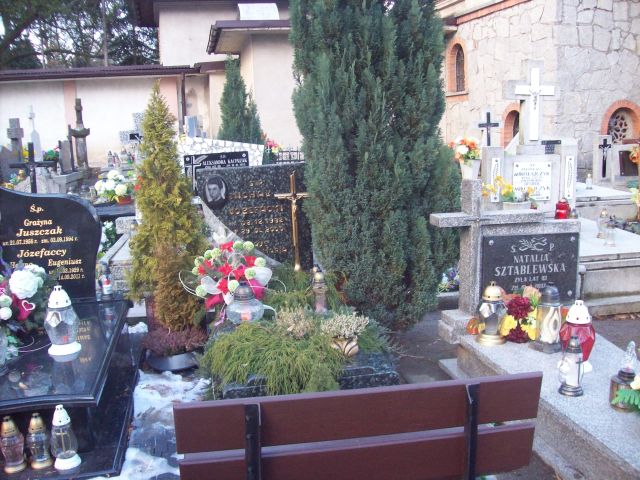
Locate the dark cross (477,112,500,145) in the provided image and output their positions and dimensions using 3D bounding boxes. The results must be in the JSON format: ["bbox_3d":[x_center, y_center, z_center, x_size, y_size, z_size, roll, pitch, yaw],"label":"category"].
[{"bbox_3d":[2.394,-1.546,9.400,0.325,0.520,0.050,-3,10,-12],"label":"dark cross"}]

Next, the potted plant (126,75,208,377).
[{"bbox_3d":[-1.020,-0.224,4.450,0.480,1.630,0.480,-3,10,-11],"label":"potted plant"}]

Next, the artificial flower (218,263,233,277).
[{"bbox_3d":[-0.582,0.182,4.100,0.085,0.080,0.050,-2,9,-8],"label":"artificial flower"}]

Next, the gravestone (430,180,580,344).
[{"bbox_3d":[1.200,0.105,4.295,0.990,1.030,0.280,-3,10,-12],"label":"gravestone"}]

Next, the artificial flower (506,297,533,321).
[{"bbox_3d":[1.079,0.370,3.600,0.135,0.125,0.110,2,9,17],"label":"artificial flower"}]

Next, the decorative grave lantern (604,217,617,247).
[{"bbox_3d":[2.512,-0.069,5.750,0.105,0.260,0.105,-3,10,-12],"label":"decorative grave lantern"}]

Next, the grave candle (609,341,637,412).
[{"bbox_3d":[1.464,0.651,3.200,0.140,0.325,0.140,-3,10,-12],"label":"grave candle"}]

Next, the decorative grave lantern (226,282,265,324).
[{"bbox_3d":[-0.442,0.383,3.950,0.215,0.265,0.215,-3,9,-12],"label":"decorative grave lantern"}]

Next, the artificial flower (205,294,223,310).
[{"bbox_3d":[-0.648,0.380,4.050,0.105,0.095,0.060,-2,9,-9],"label":"artificial flower"}]

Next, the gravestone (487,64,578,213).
[{"bbox_3d":[2.208,-1.039,6.950,0.960,1.560,0.300,-3,10,-13],"label":"gravestone"}]

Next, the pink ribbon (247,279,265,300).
[{"bbox_3d":[-0.417,0.320,4.300,0.115,0.140,0.070,-2,8,-5],"label":"pink ribbon"}]

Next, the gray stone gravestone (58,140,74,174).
[{"bbox_3d":[-5.099,-1.661,13.400,0.100,0.670,0.750,-2,11,-6],"label":"gray stone gravestone"}]

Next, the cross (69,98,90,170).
[{"bbox_3d":[-4.444,-1.950,12.300,0.380,1.330,0.270,-3,9,-12],"label":"cross"}]

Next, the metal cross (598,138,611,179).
[{"bbox_3d":[4.702,-1.347,11.000,0.200,0.640,0.050,-3,9,-12],"label":"metal cross"}]

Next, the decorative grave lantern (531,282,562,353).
[{"bbox_3d":[1.151,0.389,3.350,0.160,0.349,0.155,-3,10,-12],"label":"decorative grave lantern"}]

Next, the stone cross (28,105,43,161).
[{"bbox_3d":[-5.553,-2.070,13.000,0.220,1.080,0.180,-2,10,-8],"label":"stone cross"}]

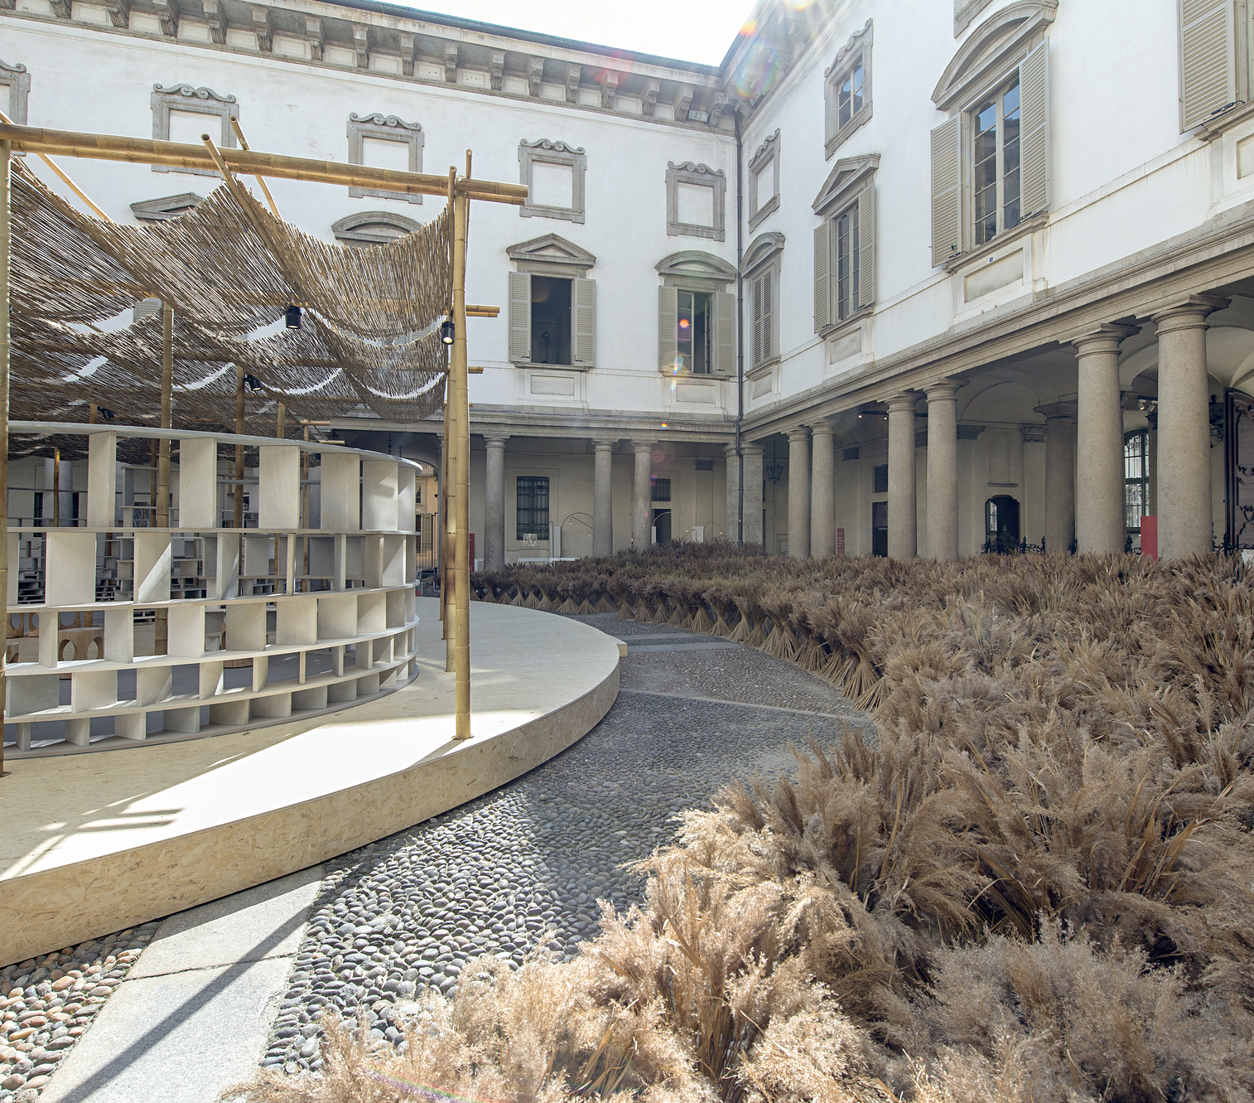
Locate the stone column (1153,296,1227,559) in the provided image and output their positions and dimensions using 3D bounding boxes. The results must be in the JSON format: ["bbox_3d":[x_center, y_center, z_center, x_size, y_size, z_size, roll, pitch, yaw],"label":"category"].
[{"bbox_3d":[8.416,-1.231,9.706,0.756,4.790,0.756,-1,1,-16],"label":"stone column"}]

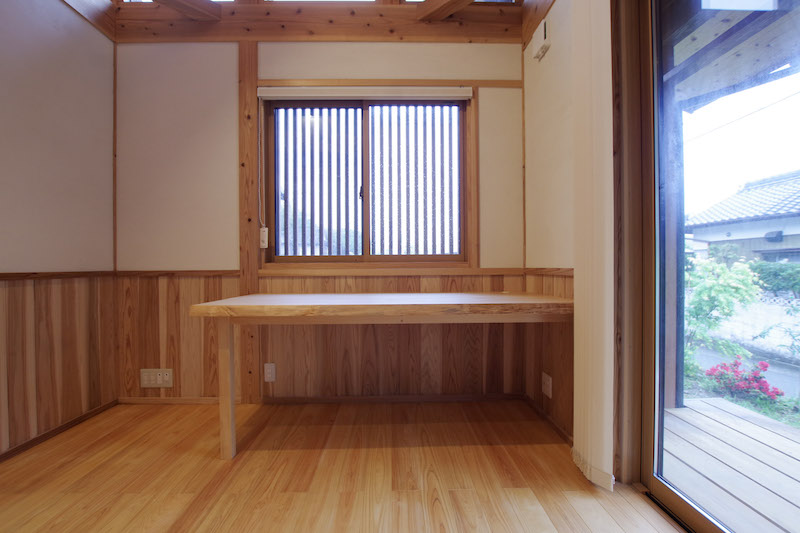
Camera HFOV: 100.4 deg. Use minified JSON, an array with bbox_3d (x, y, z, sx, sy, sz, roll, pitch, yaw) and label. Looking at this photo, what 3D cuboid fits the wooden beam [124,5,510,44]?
[{"bbox_3d":[-0.508,-1.554,2.191,2.597,0.256,0.121,0,0,-1],"label":"wooden beam"}]

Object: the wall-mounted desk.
[{"bbox_3d":[-0.061,0.529,1.829,1.773,0.707,0.653,0,0,-1],"label":"wall-mounted desk"}]

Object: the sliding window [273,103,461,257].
[{"bbox_3d":[-0.225,-0.574,2.222,1.296,1.060,0.090,0,0,-1],"label":"sliding window"}]

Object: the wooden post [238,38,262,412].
[{"bbox_3d":[-0.963,-0.272,2.189,0.124,2.318,0.121,0,0,-1],"label":"wooden post"}]

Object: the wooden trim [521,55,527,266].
[{"bbox_3d":[0.803,-0.686,2.153,0.020,1.399,0.020,0,0,-1],"label":"wooden trim"}]

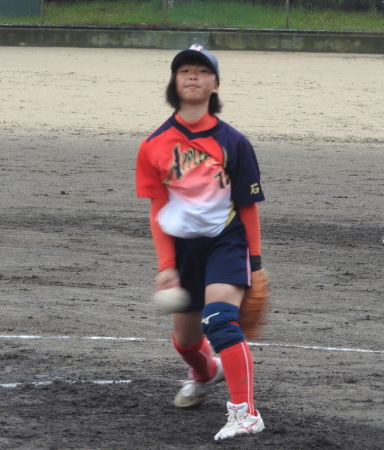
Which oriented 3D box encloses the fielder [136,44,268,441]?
[{"bbox_3d":[0.037,0.062,17.500,0.540,1.440,0.950,2,4,12],"label":"fielder"}]

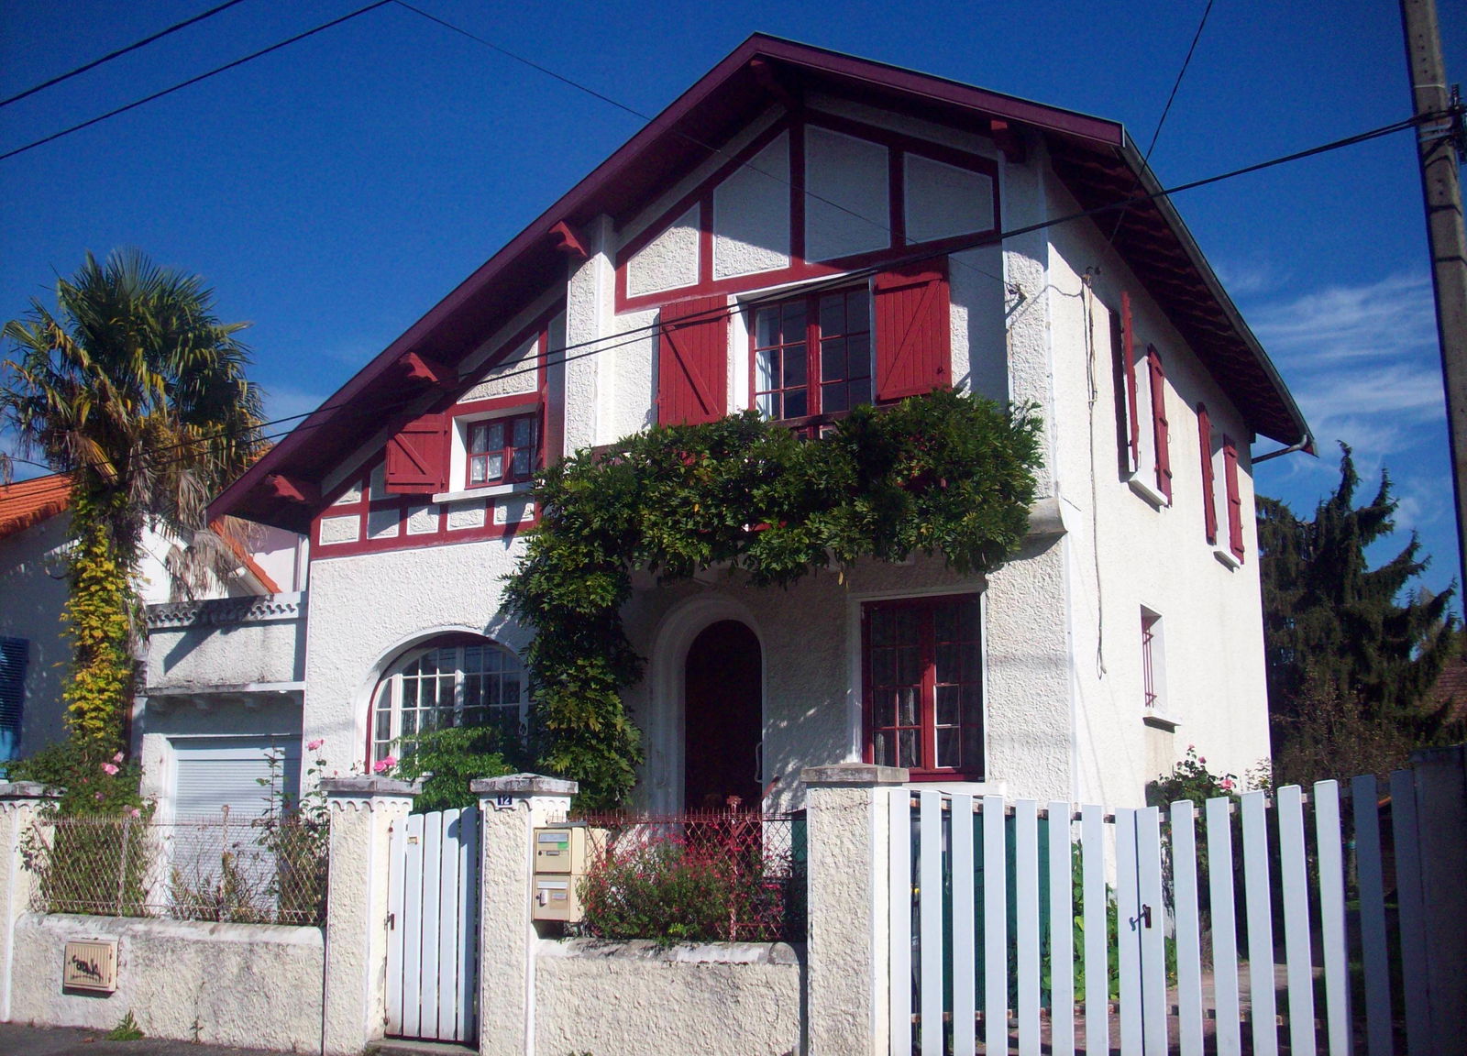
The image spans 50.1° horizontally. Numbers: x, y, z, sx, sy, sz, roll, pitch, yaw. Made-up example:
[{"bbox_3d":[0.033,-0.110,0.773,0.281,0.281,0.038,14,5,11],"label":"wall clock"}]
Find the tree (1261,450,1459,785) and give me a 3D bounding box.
[{"bbox_3d":[11.465,2.701,29.006,3.800,8.750,3.800,-6,-13,27],"label":"tree"}]

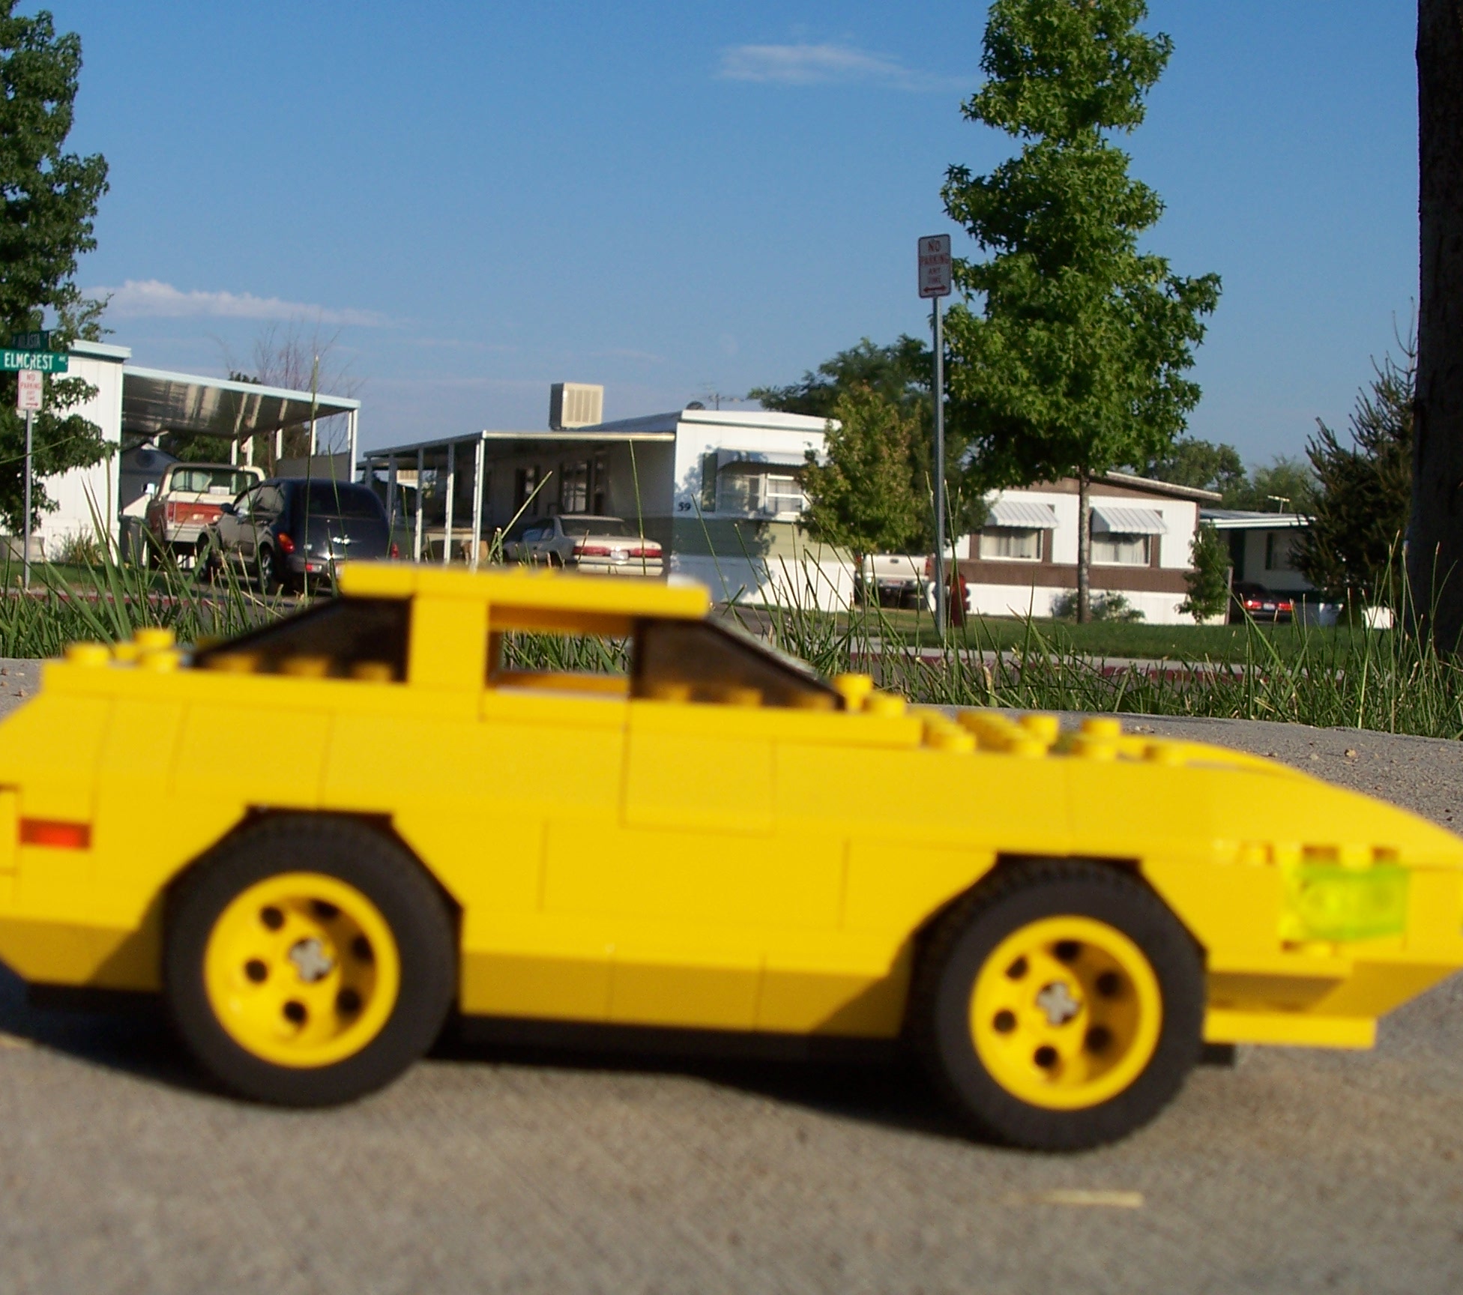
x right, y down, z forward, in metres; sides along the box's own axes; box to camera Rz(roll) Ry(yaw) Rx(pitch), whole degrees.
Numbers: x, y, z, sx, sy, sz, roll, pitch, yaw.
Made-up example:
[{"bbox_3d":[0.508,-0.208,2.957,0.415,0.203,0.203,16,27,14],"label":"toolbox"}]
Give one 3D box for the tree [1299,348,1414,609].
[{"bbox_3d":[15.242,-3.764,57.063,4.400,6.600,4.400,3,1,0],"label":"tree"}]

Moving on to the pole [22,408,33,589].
[{"bbox_3d":[-8.174,-1.859,29.000,0.060,2.400,0.060,1,2,-16],"label":"pole"}]

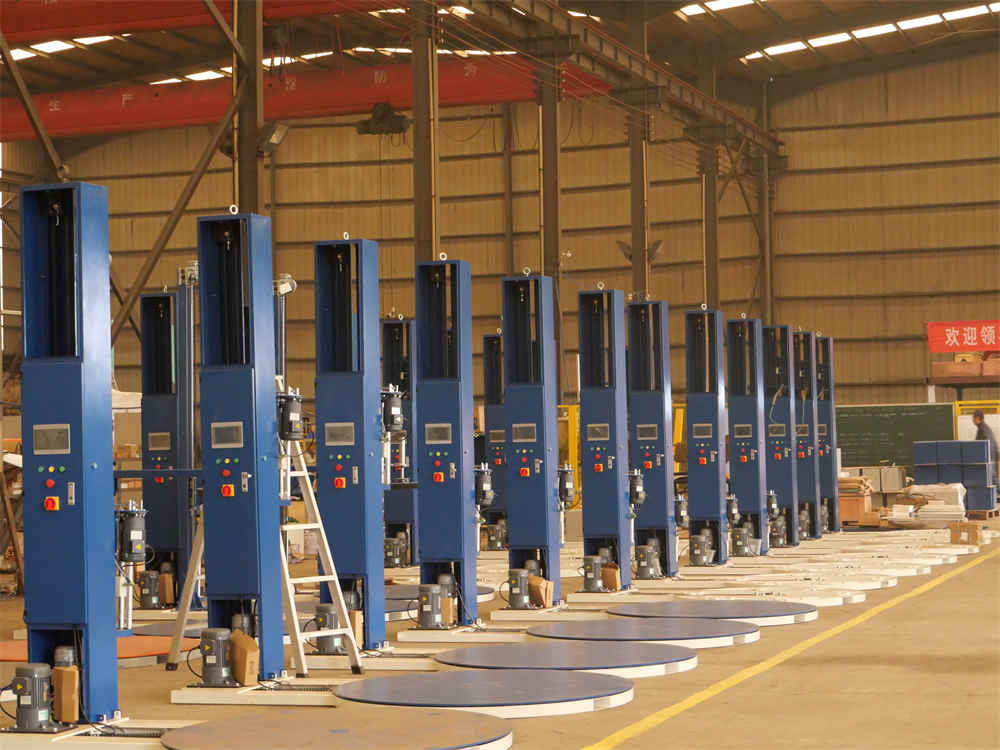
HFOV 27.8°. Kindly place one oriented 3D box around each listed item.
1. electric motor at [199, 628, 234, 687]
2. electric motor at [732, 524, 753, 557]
[{"bbox_3d":[-1.600,1.599,11.414,0.169,0.308,0.199,-2,-2,22],"label":"electric motor"},{"bbox_3d":[2.755,1.887,22.915,0.190,0.310,0.200,-2,-2,21],"label":"electric motor"}]

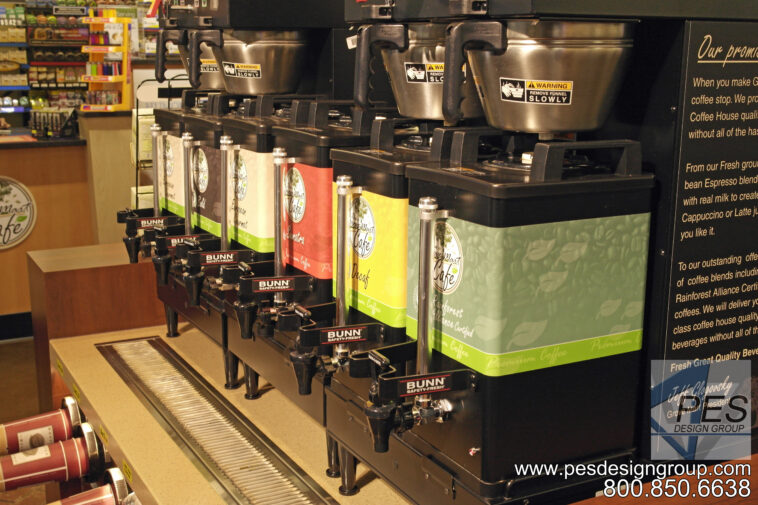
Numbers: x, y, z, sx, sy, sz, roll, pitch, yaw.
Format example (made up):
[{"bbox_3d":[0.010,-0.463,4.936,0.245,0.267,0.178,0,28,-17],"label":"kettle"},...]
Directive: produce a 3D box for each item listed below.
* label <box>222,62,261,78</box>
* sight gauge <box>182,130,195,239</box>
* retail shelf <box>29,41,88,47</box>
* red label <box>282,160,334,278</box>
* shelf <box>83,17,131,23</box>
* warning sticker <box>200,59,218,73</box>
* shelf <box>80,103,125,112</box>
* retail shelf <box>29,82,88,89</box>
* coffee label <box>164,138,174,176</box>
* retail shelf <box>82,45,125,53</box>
[{"bbox_3d":[-0.284,-0.375,1.999,0.090,0.029,0.014,6,30,22],"label":"label"},{"bbox_3d":[-0.406,-0.130,2.066,0.024,0.250,0.024,-6,14,-28],"label":"sight gauge"},{"bbox_3d":[-2.175,-1.404,6.503,0.385,0.038,0.250,-6,14,-28],"label":"retail shelf"},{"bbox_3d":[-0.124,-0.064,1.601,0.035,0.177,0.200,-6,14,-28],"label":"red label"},{"bbox_3d":[-1.402,-1.191,4.972,0.180,0.032,0.190,3,13,8],"label":"shelf"},{"bbox_3d":[-0.392,-0.419,2.166,0.092,0.028,0.013,8,32,27],"label":"warning sticker"},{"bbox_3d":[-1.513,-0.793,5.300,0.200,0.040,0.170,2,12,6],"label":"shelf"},{"bbox_3d":[-2.077,-1.092,6.294,0.400,0.040,0.200,-6,15,-29],"label":"retail shelf"},{"bbox_3d":[-0.490,-0.220,2.271,0.004,0.087,0.077,-6,14,-28],"label":"coffee label"},{"bbox_3d":[-1.402,-1.044,4.972,0.180,0.036,0.190,3,13,8],"label":"retail shelf"}]

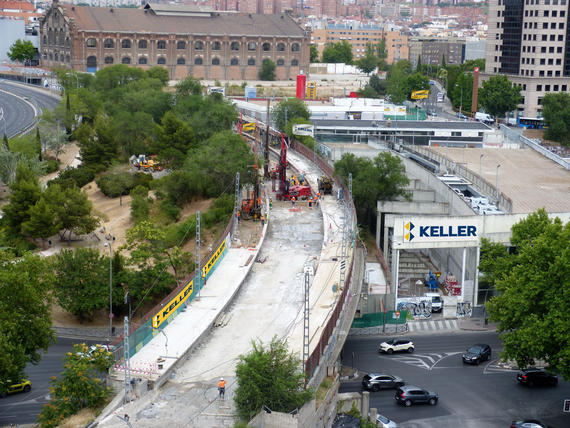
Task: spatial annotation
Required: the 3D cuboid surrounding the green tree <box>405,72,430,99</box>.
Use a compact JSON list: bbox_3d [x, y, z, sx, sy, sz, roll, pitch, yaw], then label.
[{"bbox_3d":[45.020,-42.500,382.790,8.440,9.900,8.020,1,10,0],"label":"green tree"}]

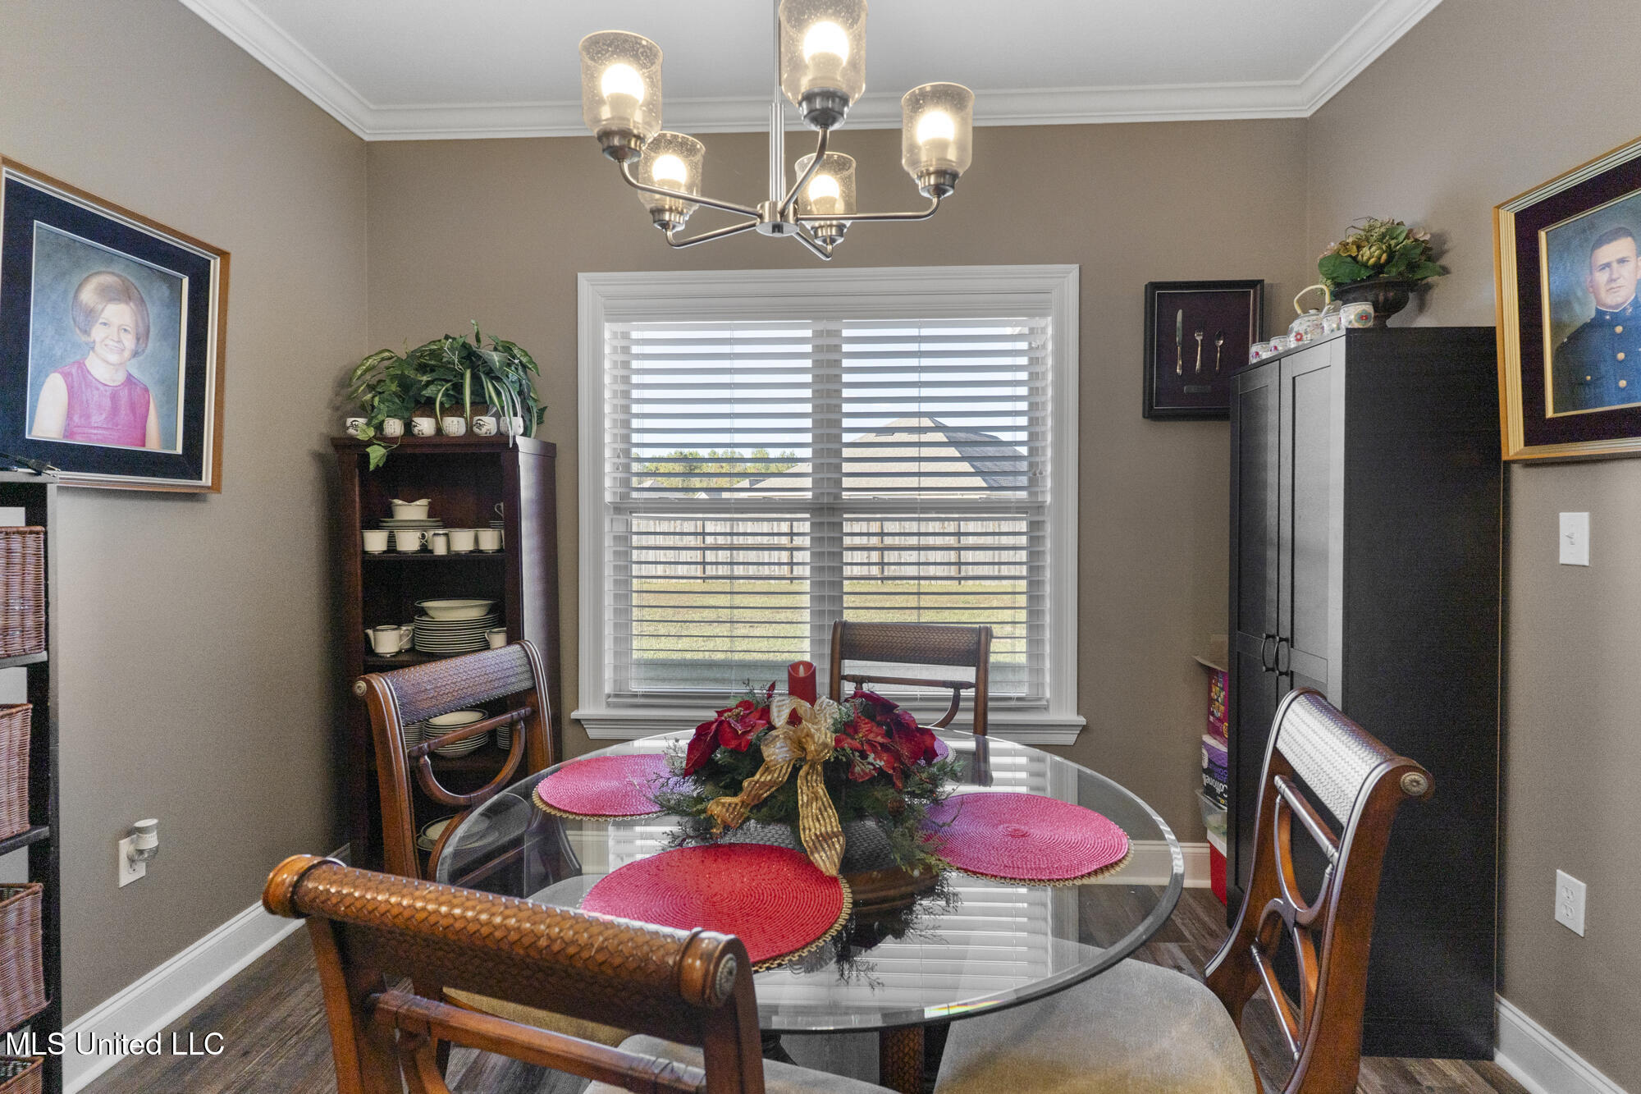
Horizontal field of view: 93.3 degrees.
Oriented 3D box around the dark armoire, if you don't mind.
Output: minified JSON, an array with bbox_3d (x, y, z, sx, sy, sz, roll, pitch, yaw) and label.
[{"bbox_3d":[1.448,0.351,2.138,0.364,1.755,0.574,0,2,3],"label":"dark armoire"}]

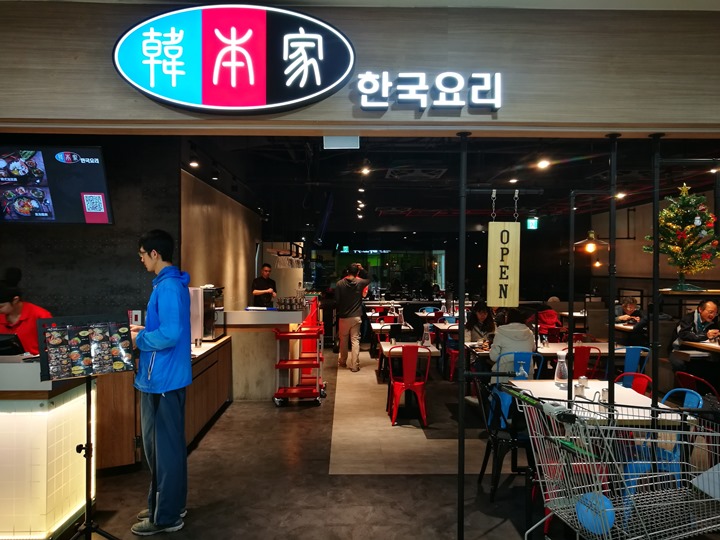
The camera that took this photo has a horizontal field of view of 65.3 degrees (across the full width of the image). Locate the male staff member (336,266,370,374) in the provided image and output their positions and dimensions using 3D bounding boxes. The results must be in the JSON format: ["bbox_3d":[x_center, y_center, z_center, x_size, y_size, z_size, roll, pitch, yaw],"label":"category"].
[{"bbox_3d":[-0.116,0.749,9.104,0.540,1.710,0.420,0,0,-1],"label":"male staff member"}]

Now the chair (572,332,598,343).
[{"bbox_3d":[2.745,1.207,6.786,0.440,0.840,0.480,0,0,-1],"label":"chair"}]

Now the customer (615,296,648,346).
[{"bbox_3d":[3.900,0.973,8.150,0.520,1.180,0.720,0,0,10],"label":"customer"}]

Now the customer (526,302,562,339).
[{"bbox_3d":[2.540,0.991,7.700,0.500,1.150,0.720,0,0,-18],"label":"customer"}]

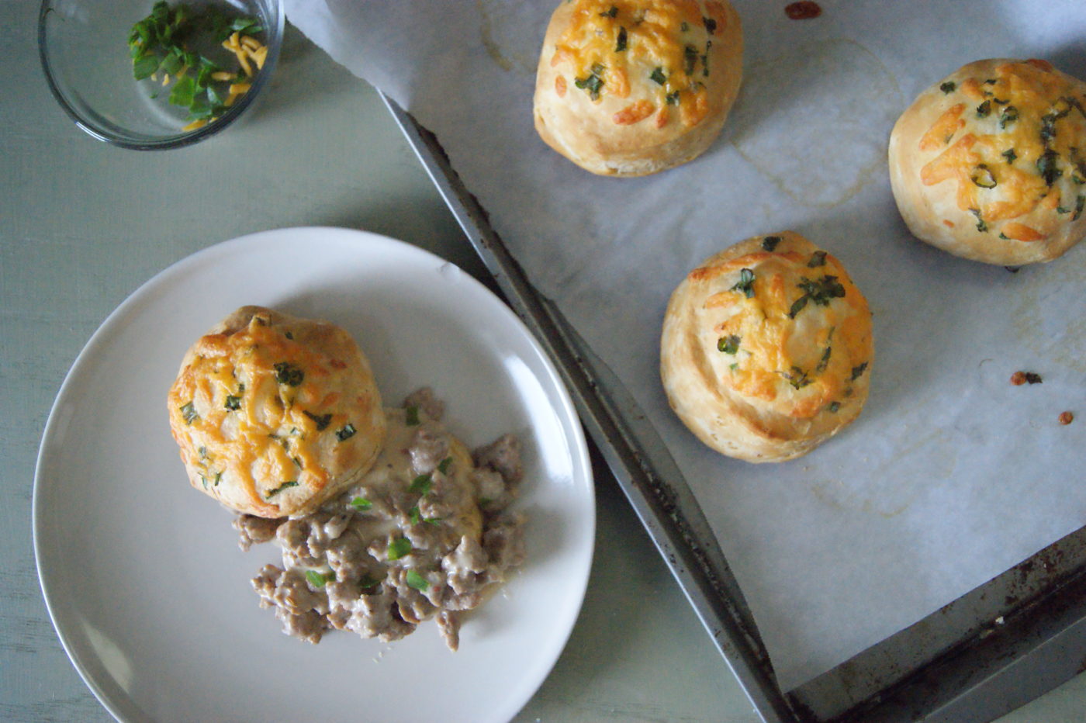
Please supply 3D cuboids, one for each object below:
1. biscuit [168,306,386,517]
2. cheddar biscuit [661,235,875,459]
[{"bbox_3d":[-0.112,0.020,0.412,0.092,0.043,0.088,0,83,9],"label":"biscuit"},{"bbox_3d":[0.093,-0.006,0.410,0.087,0.050,0.096,0,88,3],"label":"cheddar biscuit"}]

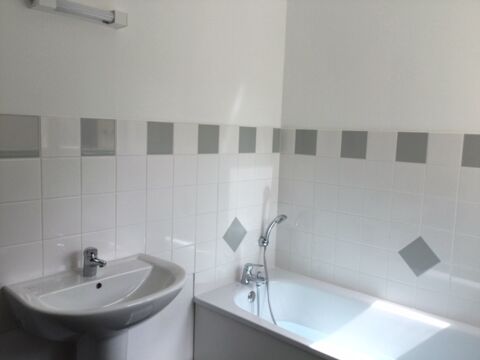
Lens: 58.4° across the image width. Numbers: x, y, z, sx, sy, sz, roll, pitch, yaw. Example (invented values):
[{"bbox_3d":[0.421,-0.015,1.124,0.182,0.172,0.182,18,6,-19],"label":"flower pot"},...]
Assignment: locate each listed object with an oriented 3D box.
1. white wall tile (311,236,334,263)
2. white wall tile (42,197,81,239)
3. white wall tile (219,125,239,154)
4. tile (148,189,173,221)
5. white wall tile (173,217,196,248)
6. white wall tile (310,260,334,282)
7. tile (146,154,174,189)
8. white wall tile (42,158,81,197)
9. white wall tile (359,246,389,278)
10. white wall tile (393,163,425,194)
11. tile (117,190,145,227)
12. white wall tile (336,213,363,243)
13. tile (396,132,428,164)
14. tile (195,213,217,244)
[{"bbox_3d":[0.480,0.399,2.483,0.149,0.149,0.010,7,8,41],"label":"white wall tile"},{"bbox_3d":[-0.680,0.139,1.647,0.010,0.150,0.150,7,8,41],"label":"white wall tile"},{"bbox_3d":[-0.061,-0.218,2.306,0.010,0.151,0.151,8,9,42],"label":"white wall tile"},{"bbox_3d":[-0.370,0.114,1.974,0.008,0.149,0.149,7,8,41],"label":"tile"},{"bbox_3d":[-0.275,0.255,2.102,0.010,0.149,0.150,7,8,41],"label":"white wall tile"},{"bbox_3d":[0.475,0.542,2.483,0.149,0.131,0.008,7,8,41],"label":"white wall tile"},{"bbox_3d":[-0.366,-0.035,1.957,0.010,0.149,0.150,7,8,41],"label":"tile"},{"bbox_3d":[-0.681,-0.011,1.645,0.010,0.151,0.151,8,9,42],"label":"white wall tile"},{"bbox_3d":[0.708,0.429,2.271,0.149,0.149,0.008,7,8,41],"label":"white wall tile"},{"bbox_3d":[0.839,-0.010,2.131,0.149,0.149,0.010,7,8,41],"label":"white wall tile"},{"bbox_3d":[-0.480,0.122,1.884,0.010,0.149,0.149,7,8,41],"label":"tile"},{"bbox_3d":[0.600,0.263,2.354,0.149,0.149,0.008,7,8,41],"label":"white wall tile"},{"bbox_3d":[0.843,-0.160,2.111,0.151,0.151,0.010,8,9,42],"label":"tile"},{"bbox_3d":[-0.174,0.248,2.221,0.008,0.149,0.149,7,8,41],"label":"tile"}]

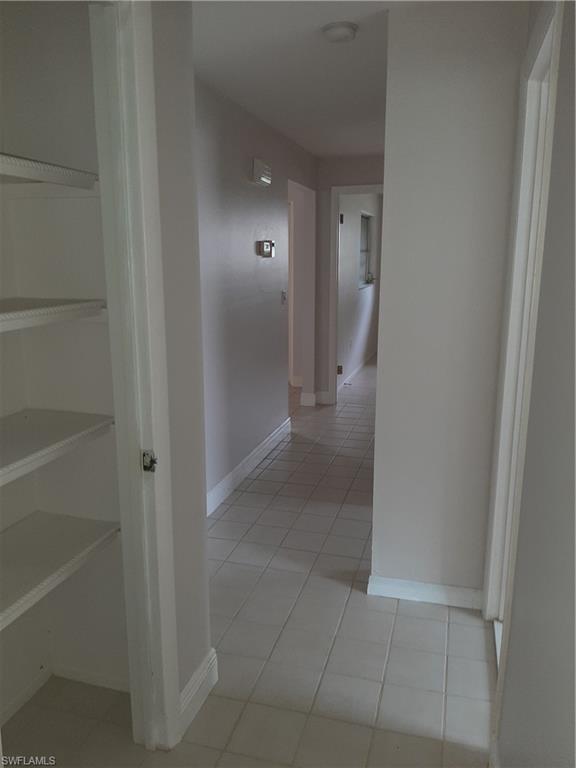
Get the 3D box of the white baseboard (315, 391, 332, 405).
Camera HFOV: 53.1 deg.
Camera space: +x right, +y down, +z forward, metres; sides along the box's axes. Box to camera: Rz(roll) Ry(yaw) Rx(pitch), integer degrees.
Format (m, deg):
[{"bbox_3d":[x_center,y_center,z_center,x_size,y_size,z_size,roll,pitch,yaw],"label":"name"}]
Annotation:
[{"bbox_3d":[0.367,0.145,5.921,0.157,0.134,0.015,3,12,16],"label":"white baseboard"}]

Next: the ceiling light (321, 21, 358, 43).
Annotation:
[{"bbox_3d":[0.202,-1.366,2.256,0.148,0.046,0.148,0,12,0],"label":"ceiling light"}]

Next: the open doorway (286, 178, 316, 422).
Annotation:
[{"bbox_3d":[0.077,-0.692,5.200,0.130,2.070,0.960,3,12,16],"label":"open doorway"}]

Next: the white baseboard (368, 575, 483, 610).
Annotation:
[{"bbox_3d":[0.584,0.891,2.477,0.478,0.096,0.015,3,12,16],"label":"white baseboard"}]

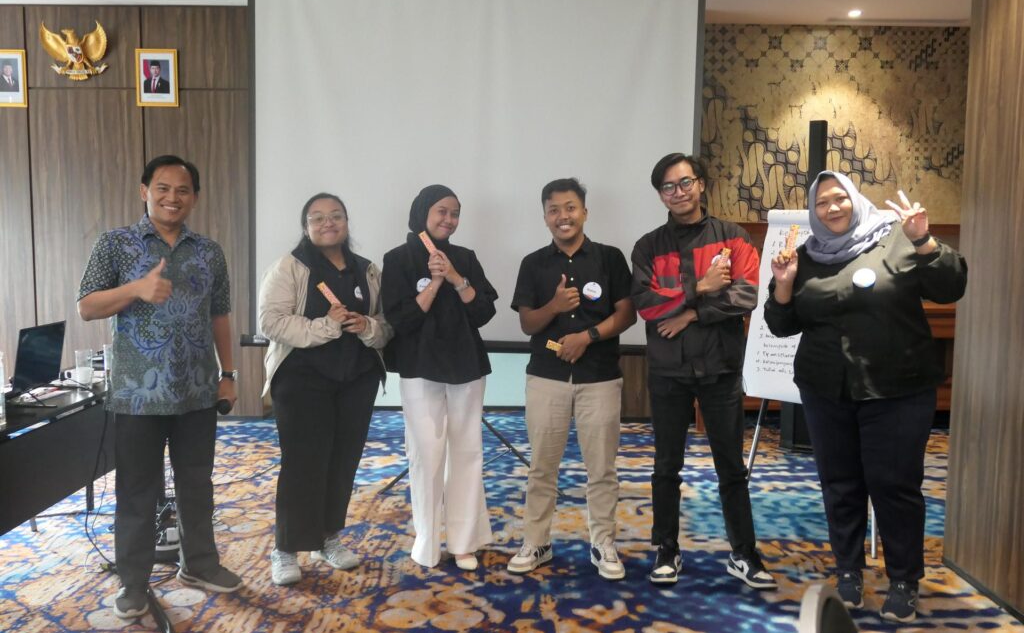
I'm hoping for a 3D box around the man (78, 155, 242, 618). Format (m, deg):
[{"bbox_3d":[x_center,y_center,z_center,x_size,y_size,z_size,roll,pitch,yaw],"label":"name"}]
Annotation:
[{"bbox_3d":[-1.355,0.229,3.391,0.610,1.676,0.430,-2,5,-22],"label":"man"}]

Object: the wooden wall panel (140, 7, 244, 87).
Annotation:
[{"bbox_3d":[-2.306,-1.978,6.505,0.850,0.601,0.030,0,5,0],"label":"wooden wall panel"}]

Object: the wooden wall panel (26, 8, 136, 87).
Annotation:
[{"bbox_3d":[-3.154,-1.980,6.506,0.854,0.598,0.030,0,5,0],"label":"wooden wall panel"}]

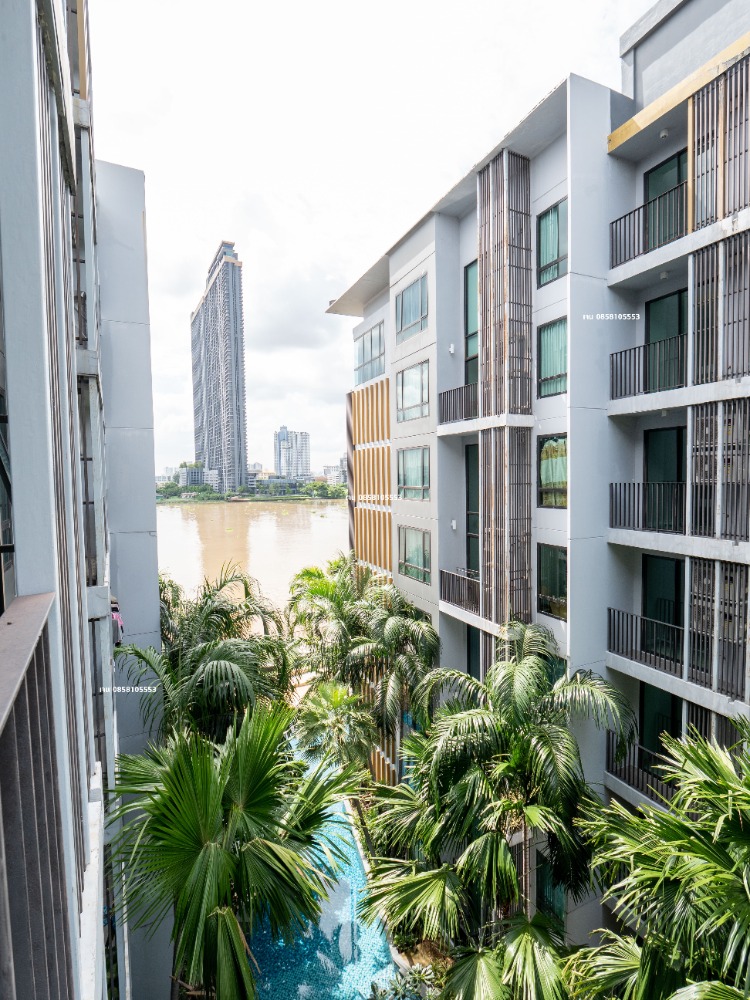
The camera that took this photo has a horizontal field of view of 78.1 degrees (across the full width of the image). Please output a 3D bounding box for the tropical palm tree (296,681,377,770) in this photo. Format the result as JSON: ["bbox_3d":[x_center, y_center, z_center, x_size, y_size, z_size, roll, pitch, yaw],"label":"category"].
[{"bbox_3d":[-1.624,10.087,19.623,3.400,4.200,3.400,-1,2,0],"label":"tropical palm tree"}]

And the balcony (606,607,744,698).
[{"bbox_3d":[6.402,3.027,9.634,1.000,1.050,2.750,-2,3,-26],"label":"balcony"}]

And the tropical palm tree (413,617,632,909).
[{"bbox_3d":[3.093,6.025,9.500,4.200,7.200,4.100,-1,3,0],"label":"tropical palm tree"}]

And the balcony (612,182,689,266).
[{"bbox_3d":[6.006,-5.621,9.760,1.000,1.020,1.650,-2,3,-26],"label":"balcony"}]

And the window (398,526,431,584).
[{"bbox_3d":[1.420,1.973,16.726,0.100,1.860,2.200,-2,3,-26],"label":"window"}]

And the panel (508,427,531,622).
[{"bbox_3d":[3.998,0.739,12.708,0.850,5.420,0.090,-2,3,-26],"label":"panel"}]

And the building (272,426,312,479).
[{"bbox_3d":[-92.817,-47.252,520.000,40.000,71.000,32.000,-1,3,-10],"label":"building"}]

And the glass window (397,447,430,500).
[{"bbox_3d":[1.375,-0.913,16.365,0.180,1.843,2.237,-2,3,-26],"label":"glass window"}]

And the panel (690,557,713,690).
[{"bbox_3d":[6.256,2.352,8.866,0.080,2.440,0.480,-2,3,-26],"label":"panel"}]

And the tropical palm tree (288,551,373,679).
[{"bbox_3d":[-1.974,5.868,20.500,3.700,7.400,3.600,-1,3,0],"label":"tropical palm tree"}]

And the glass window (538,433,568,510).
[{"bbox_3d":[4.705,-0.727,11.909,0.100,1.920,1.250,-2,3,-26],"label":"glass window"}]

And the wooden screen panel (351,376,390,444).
[{"bbox_3d":[-0.166,-4.016,21.623,0.180,2.680,4.100,-2,3,-26],"label":"wooden screen panel"}]

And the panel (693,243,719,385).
[{"bbox_3d":[6.162,-3.461,8.605,0.080,2.420,0.500,-2,3,-26],"label":"panel"}]

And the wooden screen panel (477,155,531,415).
[{"bbox_3d":[3.618,-5.747,12.831,0.950,6.830,1.200,-2,3,-26],"label":"wooden screen panel"}]

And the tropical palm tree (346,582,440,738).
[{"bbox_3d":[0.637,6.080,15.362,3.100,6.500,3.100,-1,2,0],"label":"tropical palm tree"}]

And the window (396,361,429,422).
[{"bbox_3d":[1.390,-3.855,16.579,0.120,1.960,2.190,-2,3,-26],"label":"window"}]

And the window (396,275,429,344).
[{"bbox_3d":[1.341,-6.692,16.451,0.120,1.900,2.170,-2,3,-26],"label":"window"}]

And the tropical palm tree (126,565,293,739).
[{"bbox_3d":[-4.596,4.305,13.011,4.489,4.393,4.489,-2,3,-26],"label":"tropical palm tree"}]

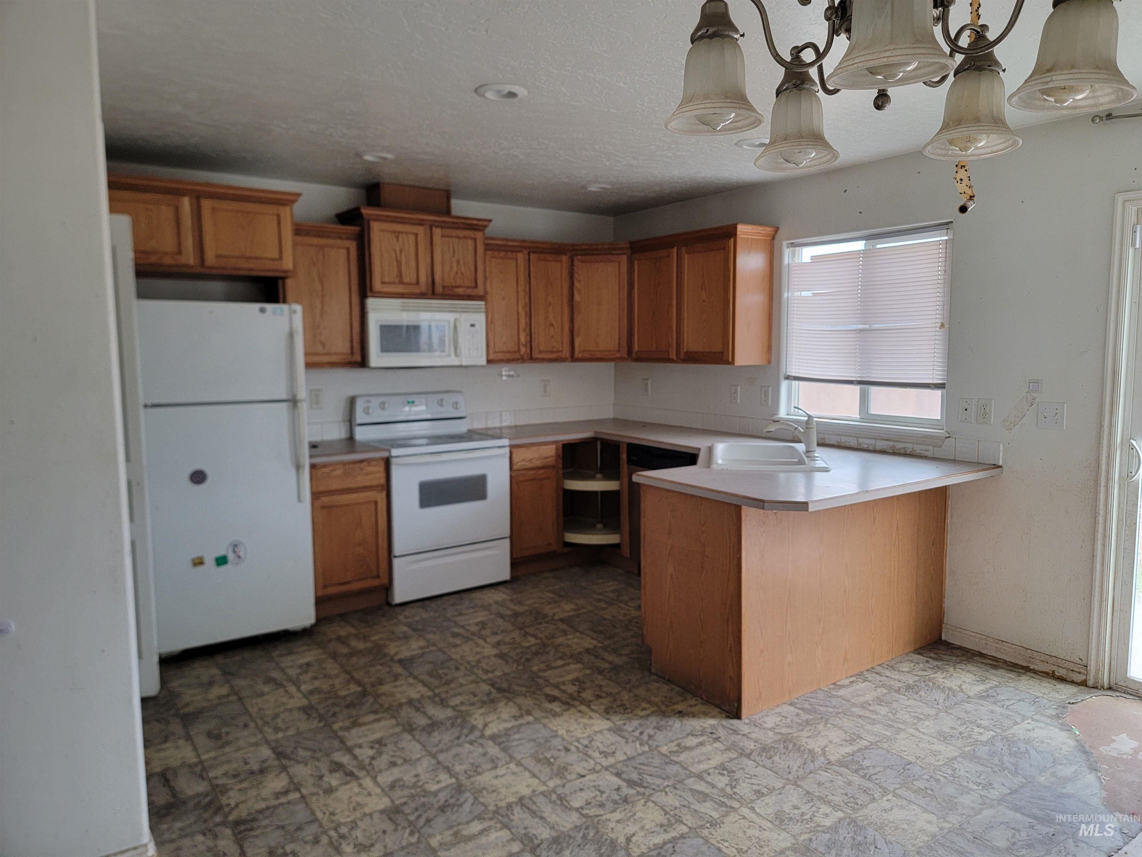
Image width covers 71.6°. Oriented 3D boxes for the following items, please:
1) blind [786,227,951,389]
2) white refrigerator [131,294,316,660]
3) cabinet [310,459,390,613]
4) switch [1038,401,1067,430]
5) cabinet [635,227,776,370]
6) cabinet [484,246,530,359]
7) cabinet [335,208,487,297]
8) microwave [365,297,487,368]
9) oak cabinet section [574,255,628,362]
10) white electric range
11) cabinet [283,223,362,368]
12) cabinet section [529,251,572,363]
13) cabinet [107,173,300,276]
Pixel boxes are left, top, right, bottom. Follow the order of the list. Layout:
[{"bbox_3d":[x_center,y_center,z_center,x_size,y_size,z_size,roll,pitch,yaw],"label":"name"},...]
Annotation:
[{"bbox_3d":[1.567,-0.632,4.277,0.040,0.790,1.012,-5,7,-35],"label":"blind"},{"bbox_3d":[-1.839,0.221,4.119,0.743,1.695,0.760,-5,7,-35],"label":"white refrigerator"},{"bbox_3d":[-1.382,0.580,4.595,0.450,0.875,0.625,-5,7,-35],"label":"cabinet"},{"bbox_3d":[2.120,-0.055,3.501,0.016,0.113,0.116,-5,7,-35],"label":"switch"},{"bbox_3d":[0.803,-0.808,5.015,0.365,0.791,0.975,-5,7,-35],"label":"cabinet"},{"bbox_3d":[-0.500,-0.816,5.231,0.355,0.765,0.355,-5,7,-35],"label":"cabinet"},{"bbox_3d":[-0.943,-1.034,4.856,0.840,0.497,0.425,-5,7,-35],"label":"cabinet"},{"bbox_3d":[-0.951,-0.590,4.909,0.761,0.398,0.405,-5,7,-35],"label":"microwave"},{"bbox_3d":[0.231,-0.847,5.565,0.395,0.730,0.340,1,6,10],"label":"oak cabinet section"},{"bbox_3d":[-0.859,0.391,4.892,0.758,1.180,0.665,-5,7,-35],"label":"white electric range"},{"bbox_3d":[-1.465,-0.741,4.562,0.450,0.781,0.360,-5,7,-35],"label":"cabinet"},{"bbox_3d":[-0.223,-0.838,5.474,0.345,0.730,0.325,-4,8,-34],"label":"cabinet section"},{"bbox_3d":[-1.945,-0.986,4.046,0.960,0.417,0.615,-5,7,-35],"label":"cabinet"}]

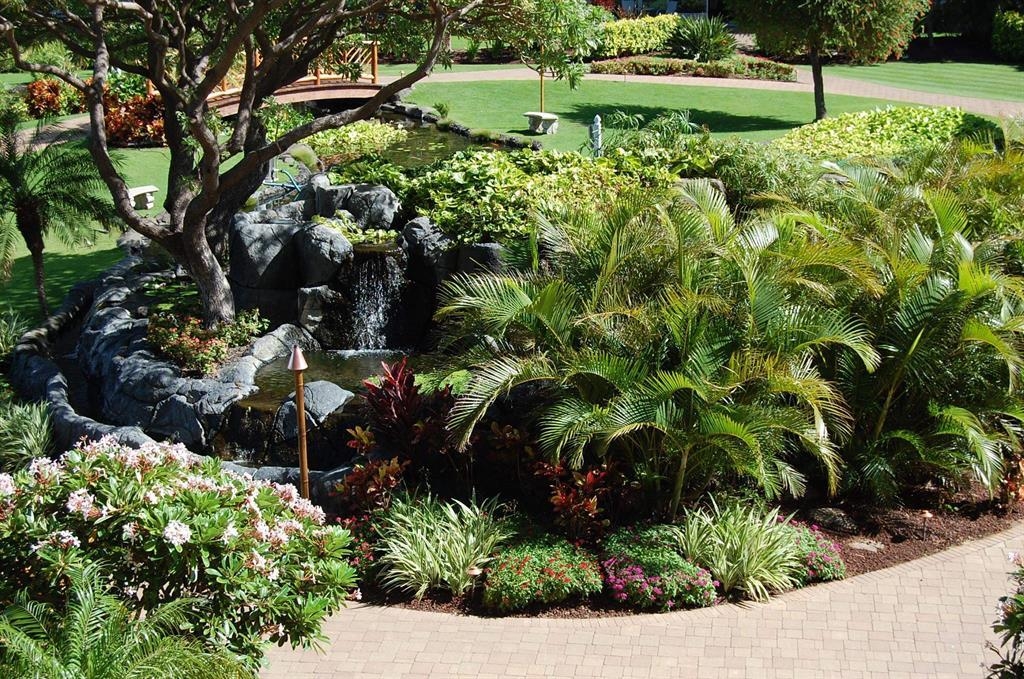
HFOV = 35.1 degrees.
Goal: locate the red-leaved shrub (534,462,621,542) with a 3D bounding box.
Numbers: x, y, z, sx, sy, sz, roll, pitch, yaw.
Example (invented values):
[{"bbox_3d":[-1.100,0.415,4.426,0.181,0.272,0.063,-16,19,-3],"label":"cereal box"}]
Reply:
[{"bbox_3d":[0.700,1.750,17.400,0.920,0.880,0.850,1,19,2],"label":"red-leaved shrub"}]

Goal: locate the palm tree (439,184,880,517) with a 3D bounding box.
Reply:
[{"bbox_3d":[1.600,0.100,17.800,4.800,3.600,3.900,2,19,5],"label":"palm tree"}]

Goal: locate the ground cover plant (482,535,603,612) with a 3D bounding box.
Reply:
[{"bbox_3d":[0.310,2.290,16.300,1.200,0.520,1.020,0,19,1],"label":"ground cover plant"}]

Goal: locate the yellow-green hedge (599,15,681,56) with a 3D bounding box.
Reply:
[{"bbox_3d":[3.140,-7.607,40.500,2.100,0.900,1.100,6,21,19],"label":"yellow-green hedge"}]

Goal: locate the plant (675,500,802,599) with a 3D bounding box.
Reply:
[{"bbox_3d":[2.260,2.090,16.350,1.300,0.850,1.150,3,19,8],"label":"plant"}]

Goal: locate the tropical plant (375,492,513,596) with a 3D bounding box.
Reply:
[{"bbox_3d":[-0.766,2.337,18.100,1.500,0.680,1.150,-1,20,0],"label":"tropical plant"}]

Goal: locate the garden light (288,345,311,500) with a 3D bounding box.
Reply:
[{"bbox_3d":[-2.459,1.103,19.000,0.235,2.300,0.235,-1,20,0],"label":"garden light"}]

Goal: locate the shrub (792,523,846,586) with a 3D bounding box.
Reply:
[{"bbox_3d":[3.120,2.170,16.720,0.680,0.480,0.720,4,20,11],"label":"shrub"}]

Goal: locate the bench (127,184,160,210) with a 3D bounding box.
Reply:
[{"bbox_3d":[-6.963,-2.667,30.500,0.350,0.380,0.850,16,26,39],"label":"bench"}]

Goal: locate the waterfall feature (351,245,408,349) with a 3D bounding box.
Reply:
[{"bbox_3d":[-1.897,-0.597,23.000,0.800,1.500,0.450,-1,20,0],"label":"waterfall feature"}]

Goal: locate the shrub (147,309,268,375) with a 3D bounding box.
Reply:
[{"bbox_3d":[-3.930,-0.050,20.850,1.550,0.560,1.250,-4,20,-11],"label":"shrub"}]

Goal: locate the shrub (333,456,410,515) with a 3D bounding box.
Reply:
[{"bbox_3d":[-1.696,1.798,19.400,0.900,0.650,0.750,-1,20,0],"label":"shrub"}]

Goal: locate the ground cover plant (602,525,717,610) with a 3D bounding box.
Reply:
[{"bbox_3d":[1.622,2.518,17.800,1.250,0.500,1.050,-1,20,0],"label":"ground cover plant"}]

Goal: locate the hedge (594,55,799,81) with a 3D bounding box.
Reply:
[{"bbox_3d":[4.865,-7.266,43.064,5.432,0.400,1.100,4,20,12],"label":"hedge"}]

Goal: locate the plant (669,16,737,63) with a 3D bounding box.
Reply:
[{"bbox_3d":[5.240,-8.250,44.500,1.900,1.300,1.800,2,19,6],"label":"plant"}]

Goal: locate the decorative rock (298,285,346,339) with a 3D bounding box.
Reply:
[{"bbox_3d":[-2.728,-0.403,23.300,0.660,0.650,0.500,-1,20,0],"label":"decorative rock"}]

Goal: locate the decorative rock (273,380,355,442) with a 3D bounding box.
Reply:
[{"bbox_3d":[-2.563,0.917,20.900,1.040,0.550,0.750,-1,20,0],"label":"decorative rock"}]

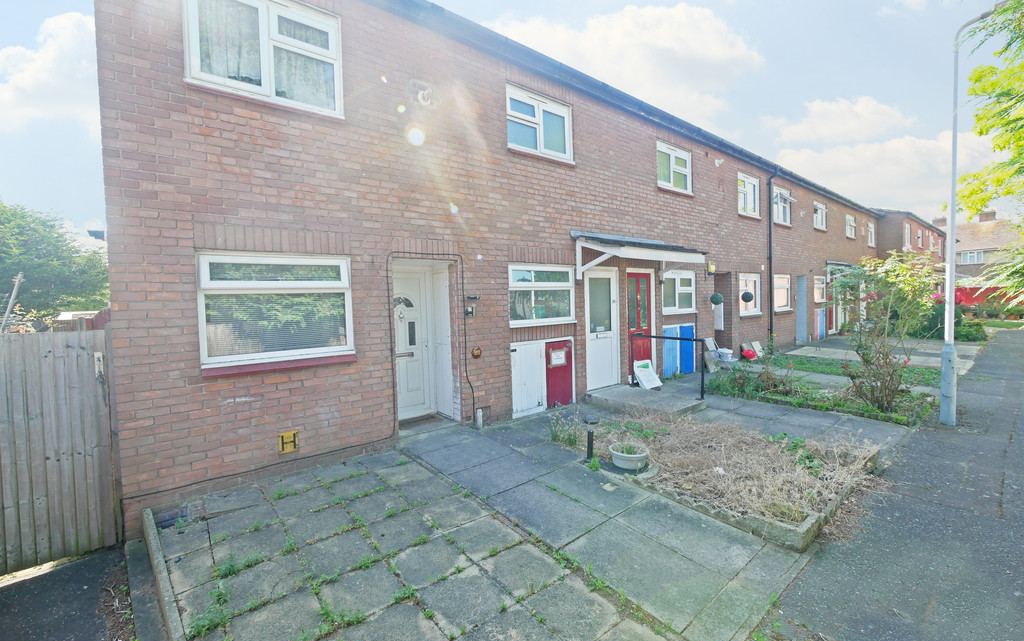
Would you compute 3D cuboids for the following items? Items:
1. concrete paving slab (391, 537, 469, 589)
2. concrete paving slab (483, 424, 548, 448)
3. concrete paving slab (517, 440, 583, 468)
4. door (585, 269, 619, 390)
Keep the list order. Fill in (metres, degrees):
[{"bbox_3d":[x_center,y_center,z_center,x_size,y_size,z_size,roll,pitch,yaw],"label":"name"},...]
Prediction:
[{"bbox_3d":[-0.545,1.620,2.770,0.440,0.050,0.440,-4,5,-39],"label":"concrete paving slab"},{"bbox_3d":[0.029,1.451,5.115,0.466,0.050,0.752,-4,5,-38],"label":"concrete paving slab"},{"bbox_3d":[0.424,1.498,4.573,0.460,0.050,0.600,-3,4,-38],"label":"concrete paving slab"},{"bbox_3d":[1.555,0.119,7.120,0.860,2.040,0.070,-3,2,-37],"label":"door"}]

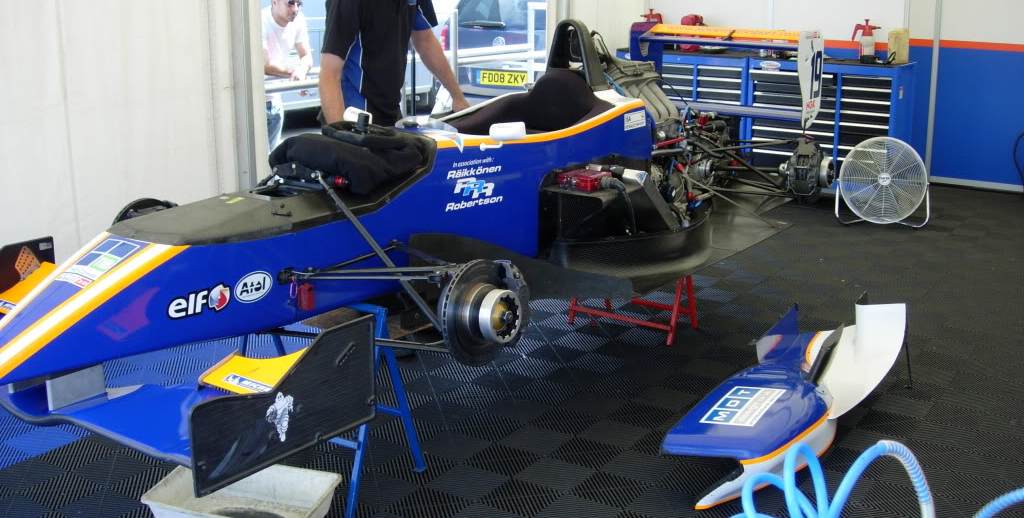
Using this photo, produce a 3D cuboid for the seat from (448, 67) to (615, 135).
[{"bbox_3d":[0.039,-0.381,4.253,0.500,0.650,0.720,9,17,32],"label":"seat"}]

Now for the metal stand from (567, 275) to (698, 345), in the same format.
[{"bbox_3d":[0.540,0.128,5.011,0.540,0.360,0.310,9,17,32],"label":"metal stand"}]

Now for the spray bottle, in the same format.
[{"bbox_3d":[2.343,-1.439,7.430,0.200,0.285,0.110,6,15,21],"label":"spray bottle"}]

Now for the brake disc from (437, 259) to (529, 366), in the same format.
[{"bbox_3d":[-0.060,0.140,2.886,0.145,0.280,0.295,10,17,34],"label":"brake disc"}]

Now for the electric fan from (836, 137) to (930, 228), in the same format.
[{"bbox_3d":[2.346,-0.498,7.130,0.585,0.565,0.220,3,14,11],"label":"electric fan"}]

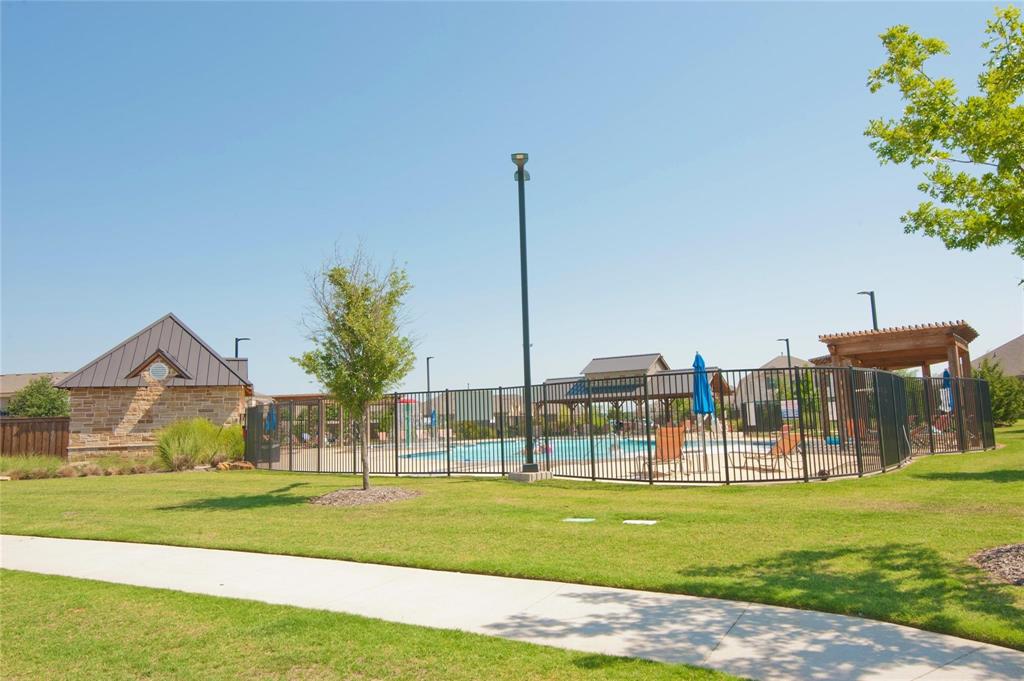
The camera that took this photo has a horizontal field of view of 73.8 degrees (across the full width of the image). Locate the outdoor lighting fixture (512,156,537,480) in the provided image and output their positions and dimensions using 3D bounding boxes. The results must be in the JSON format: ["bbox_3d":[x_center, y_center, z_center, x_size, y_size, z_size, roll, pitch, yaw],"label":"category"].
[{"bbox_3d":[0.224,-0.637,13.225,0.340,6.277,0.420,-2,-7,0],"label":"outdoor lighting fixture"}]

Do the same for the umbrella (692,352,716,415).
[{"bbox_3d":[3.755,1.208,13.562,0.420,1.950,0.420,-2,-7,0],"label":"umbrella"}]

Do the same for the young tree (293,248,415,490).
[{"bbox_3d":[-2.974,0.492,12.797,2.200,4.535,2.150,-2,-7,0],"label":"young tree"}]

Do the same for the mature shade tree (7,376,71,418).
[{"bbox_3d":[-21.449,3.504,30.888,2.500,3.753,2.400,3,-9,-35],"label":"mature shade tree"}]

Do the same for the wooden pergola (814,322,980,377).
[{"bbox_3d":[12.417,1.541,21.461,3.750,3.400,4.400,-7,-9,38],"label":"wooden pergola"}]

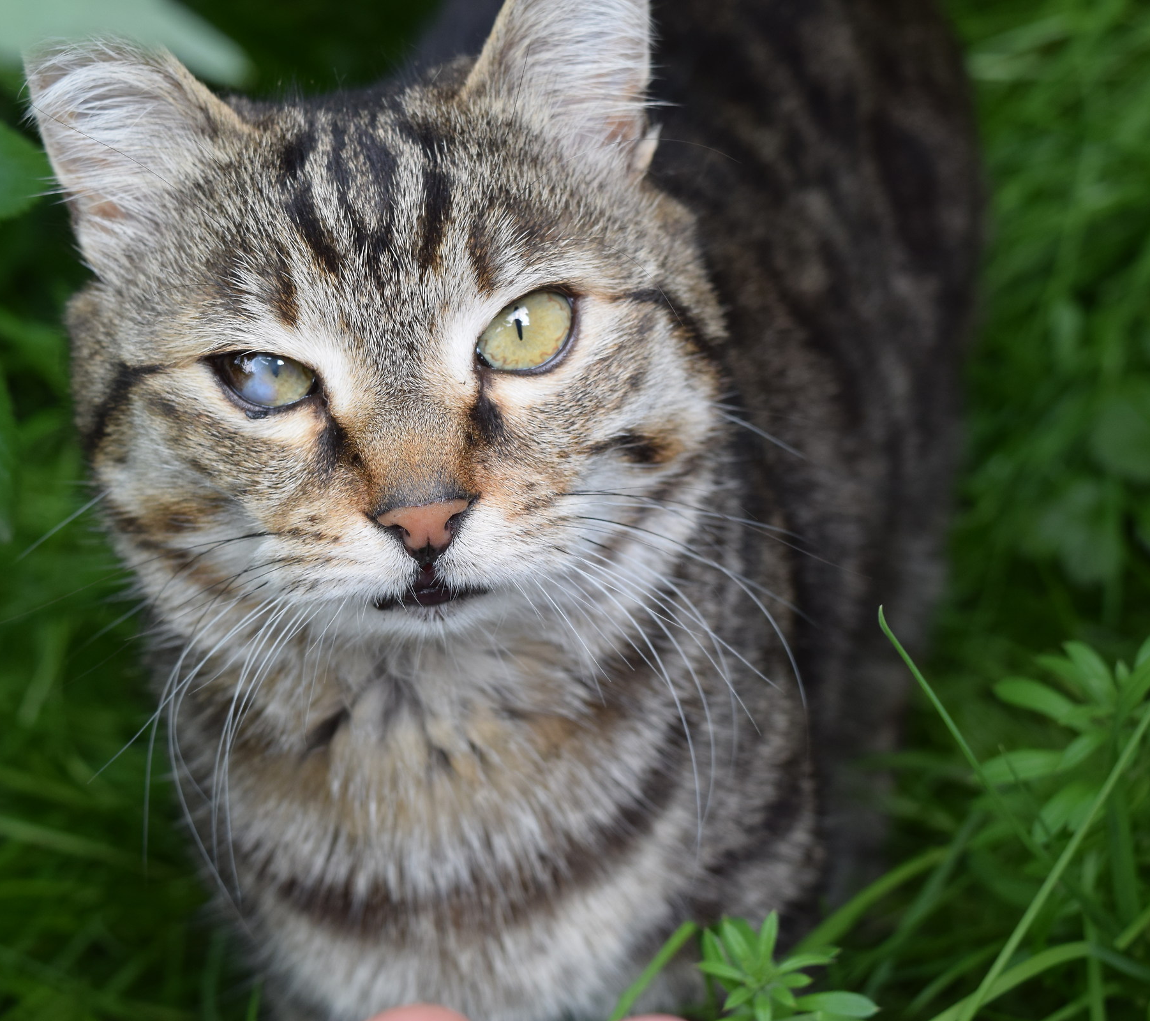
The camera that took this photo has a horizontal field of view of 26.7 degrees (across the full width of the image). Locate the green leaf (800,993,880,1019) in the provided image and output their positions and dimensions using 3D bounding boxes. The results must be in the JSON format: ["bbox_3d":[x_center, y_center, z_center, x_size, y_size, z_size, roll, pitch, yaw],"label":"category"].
[{"bbox_3d":[0.047,0.090,0.440,0.015,0.003,0.005,9,60,2],"label":"green leaf"}]

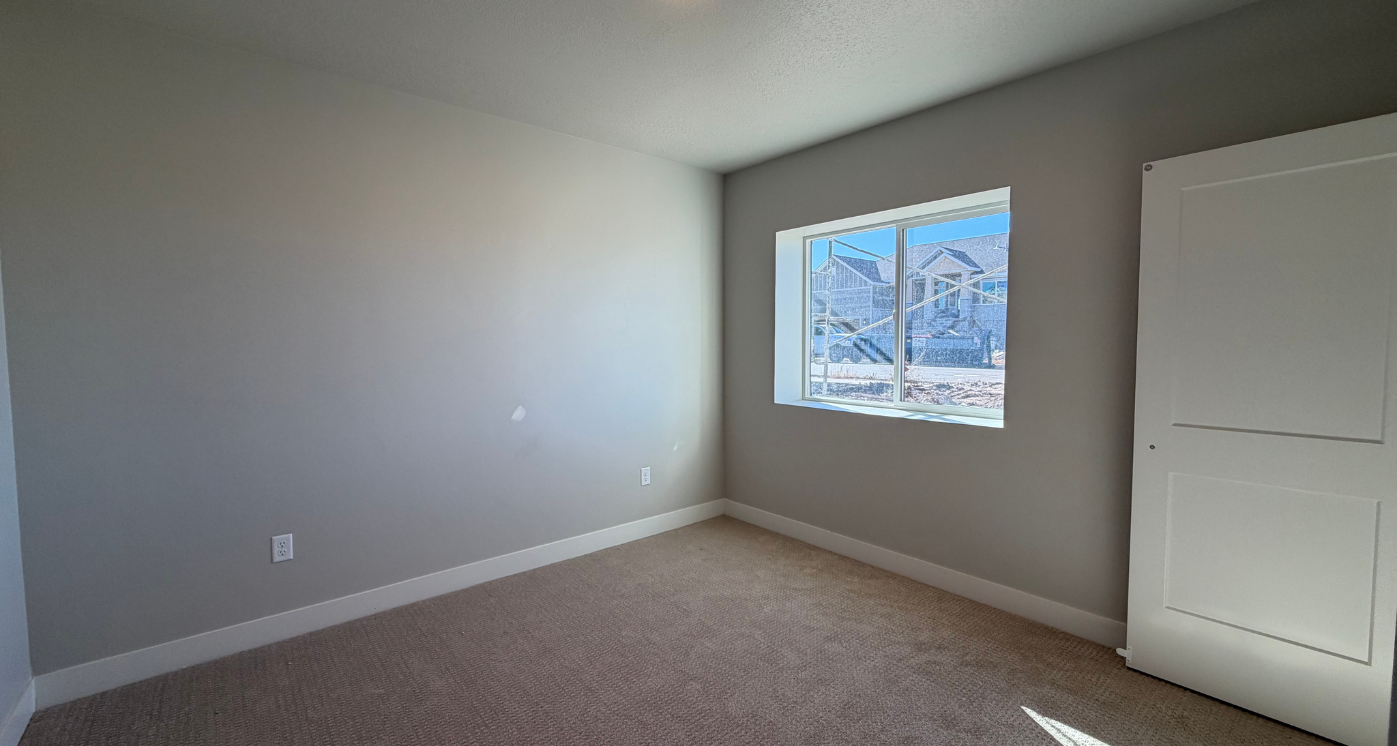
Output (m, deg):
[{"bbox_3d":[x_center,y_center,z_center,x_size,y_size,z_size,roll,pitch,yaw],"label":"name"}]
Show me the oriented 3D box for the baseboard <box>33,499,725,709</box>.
[{"bbox_3d":[-1.124,1.109,3.215,3.490,0.126,0.018,-3,5,-40],"label":"baseboard"}]

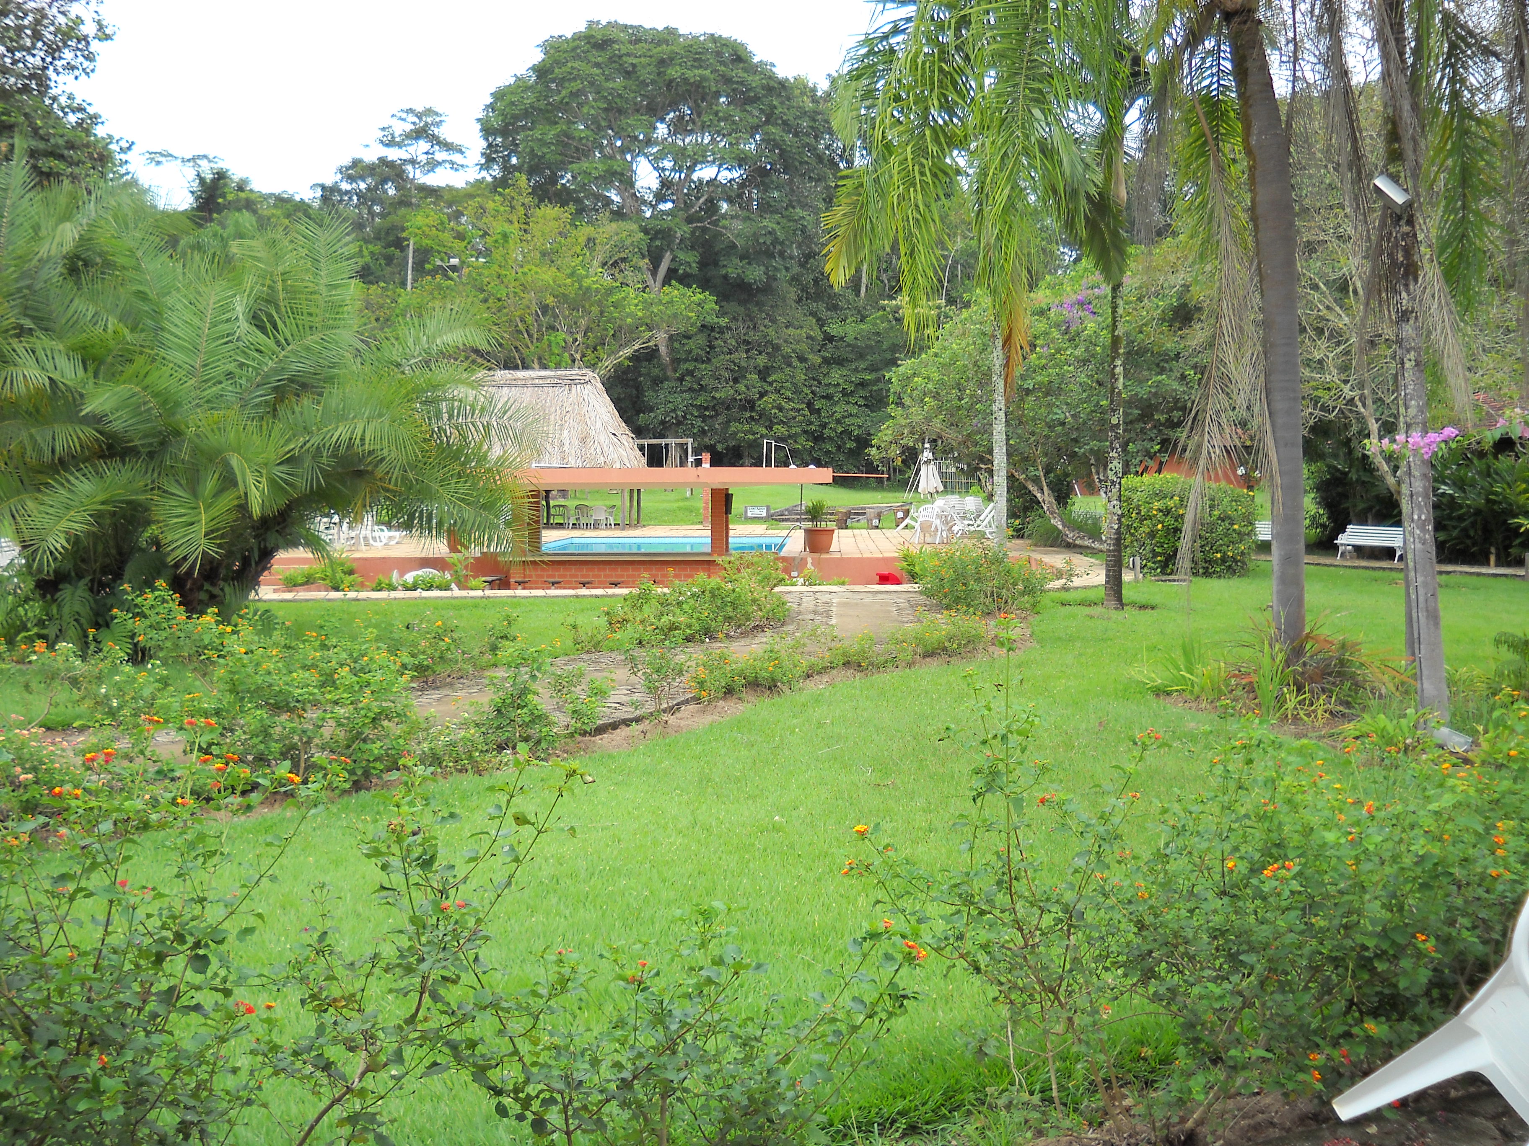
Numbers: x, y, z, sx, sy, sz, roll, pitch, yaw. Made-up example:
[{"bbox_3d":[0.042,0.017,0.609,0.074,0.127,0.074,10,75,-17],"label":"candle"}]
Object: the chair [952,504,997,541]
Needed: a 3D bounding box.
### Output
[{"bbox_3d":[4.874,-1.187,38.800,1.000,0.860,0.650,-1,3,-12],"label":"chair"}]

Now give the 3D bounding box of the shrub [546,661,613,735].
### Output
[{"bbox_3d":[-1.278,0.878,11.700,0.470,0.520,0.450,0,3,0],"label":"shrub"}]

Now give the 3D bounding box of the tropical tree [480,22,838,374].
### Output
[{"bbox_3d":[-5.480,-16.753,88.000,18.000,22.000,17.000,0,3,0],"label":"tropical tree"}]

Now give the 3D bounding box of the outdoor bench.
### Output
[{"bbox_3d":[13.508,-0.665,37.400,0.620,0.820,1.600,-3,4,-42],"label":"outdoor bench"}]

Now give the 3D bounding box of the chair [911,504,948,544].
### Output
[{"bbox_3d":[3.640,-1.061,36.800,0.570,0.850,0.580,1,3,13],"label":"chair"}]

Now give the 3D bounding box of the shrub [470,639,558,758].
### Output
[{"bbox_3d":[-1.632,0.818,11.000,0.580,0.760,0.580,0,3,0],"label":"shrub"}]

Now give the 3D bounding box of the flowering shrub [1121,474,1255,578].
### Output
[{"bbox_3d":[8.124,-0.905,32.200,2.350,1.900,1.900,0,3,0],"label":"flowering shrub"}]

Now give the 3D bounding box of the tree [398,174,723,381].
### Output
[{"bbox_3d":[-8.348,-9.461,68.000,12.000,11.800,11.000,0,3,0],"label":"tree"}]

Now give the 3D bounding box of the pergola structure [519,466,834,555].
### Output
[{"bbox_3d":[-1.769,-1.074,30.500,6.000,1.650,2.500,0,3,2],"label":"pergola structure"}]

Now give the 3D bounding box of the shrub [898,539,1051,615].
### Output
[{"bbox_3d":[3.006,0.043,24.000,2.050,1.050,1.700,0,3,0],"label":"shrub"}]

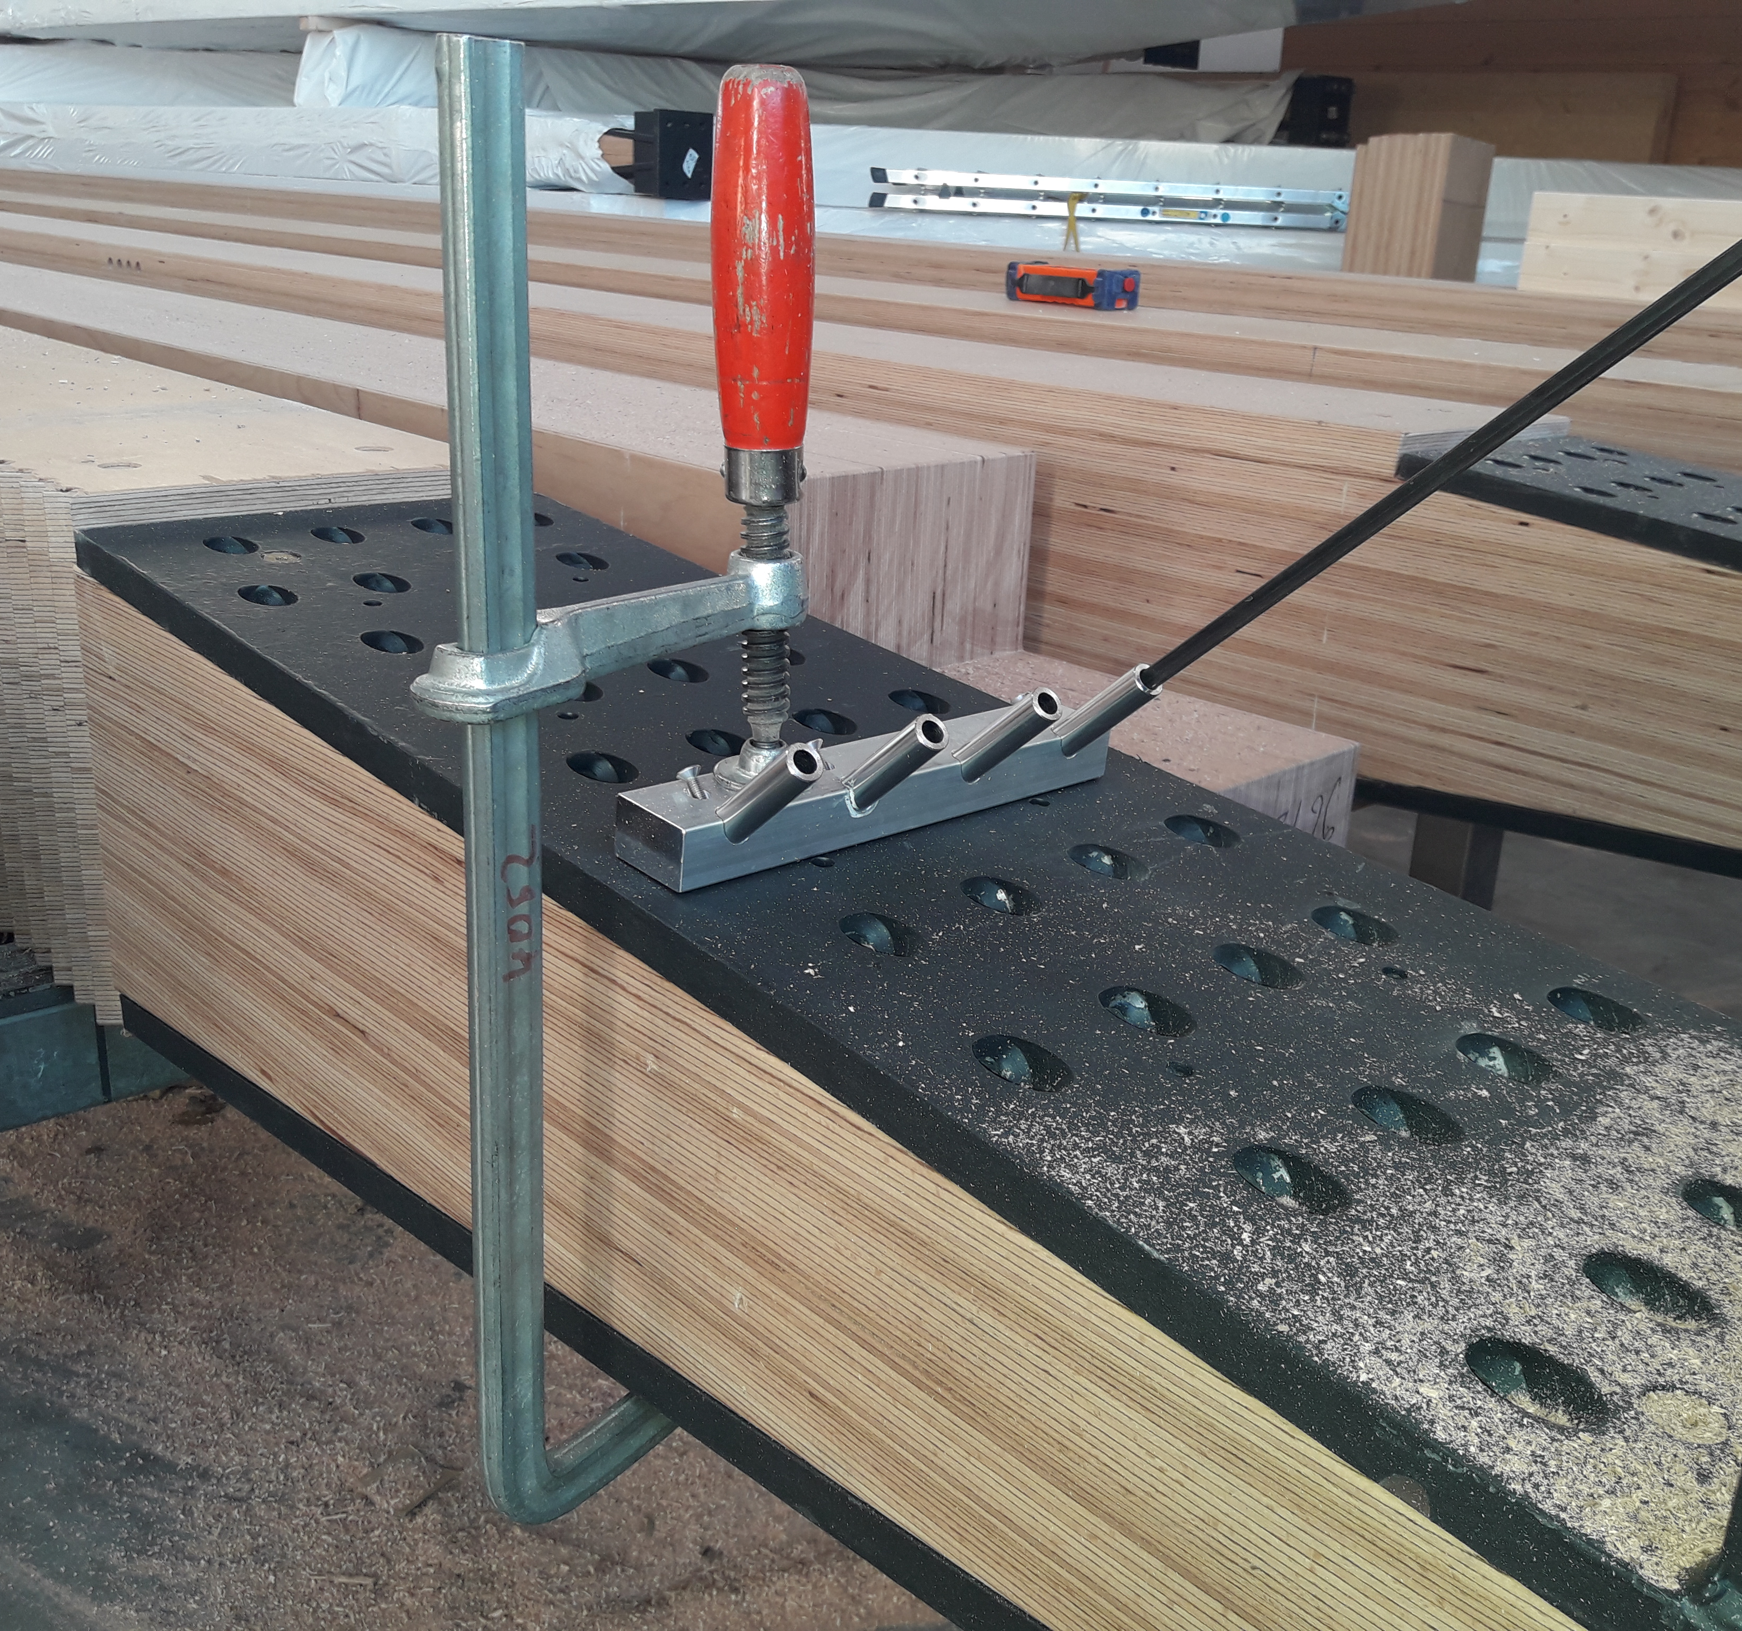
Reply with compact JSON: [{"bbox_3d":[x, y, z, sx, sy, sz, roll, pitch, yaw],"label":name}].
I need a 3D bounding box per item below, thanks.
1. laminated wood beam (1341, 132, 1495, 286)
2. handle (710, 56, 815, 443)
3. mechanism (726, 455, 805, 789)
[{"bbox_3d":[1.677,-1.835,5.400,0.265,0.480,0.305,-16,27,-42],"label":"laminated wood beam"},{"bbox_3d":[-0.035,-0.180,0.573,0.034,0.121,0.034,1,21,0],"label":"handle"},{"bbox_3d":[-0.037,-0.068,0.615,0.029,0.120,0.029,1,21,0],"label":"mechanism"}]

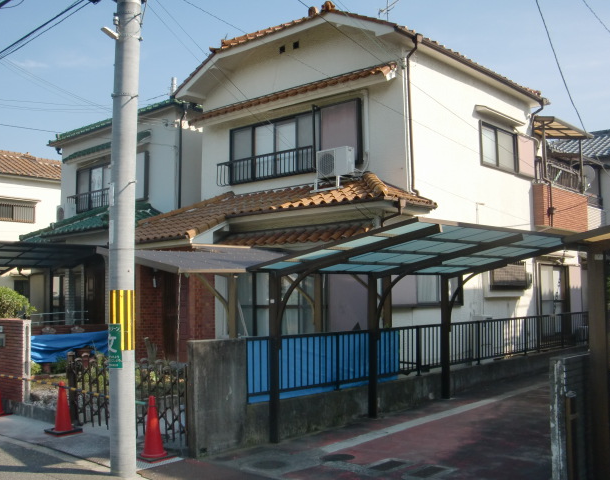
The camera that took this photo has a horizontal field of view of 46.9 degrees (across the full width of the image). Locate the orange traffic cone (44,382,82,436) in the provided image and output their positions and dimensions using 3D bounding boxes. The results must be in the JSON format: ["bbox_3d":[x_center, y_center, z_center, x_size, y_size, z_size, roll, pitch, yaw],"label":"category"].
[{"bbox_3d":[-3.317,2.295,9.647,0.380,0.700,0.380,3,-6,-37],"label":"orange traffic cone"}]

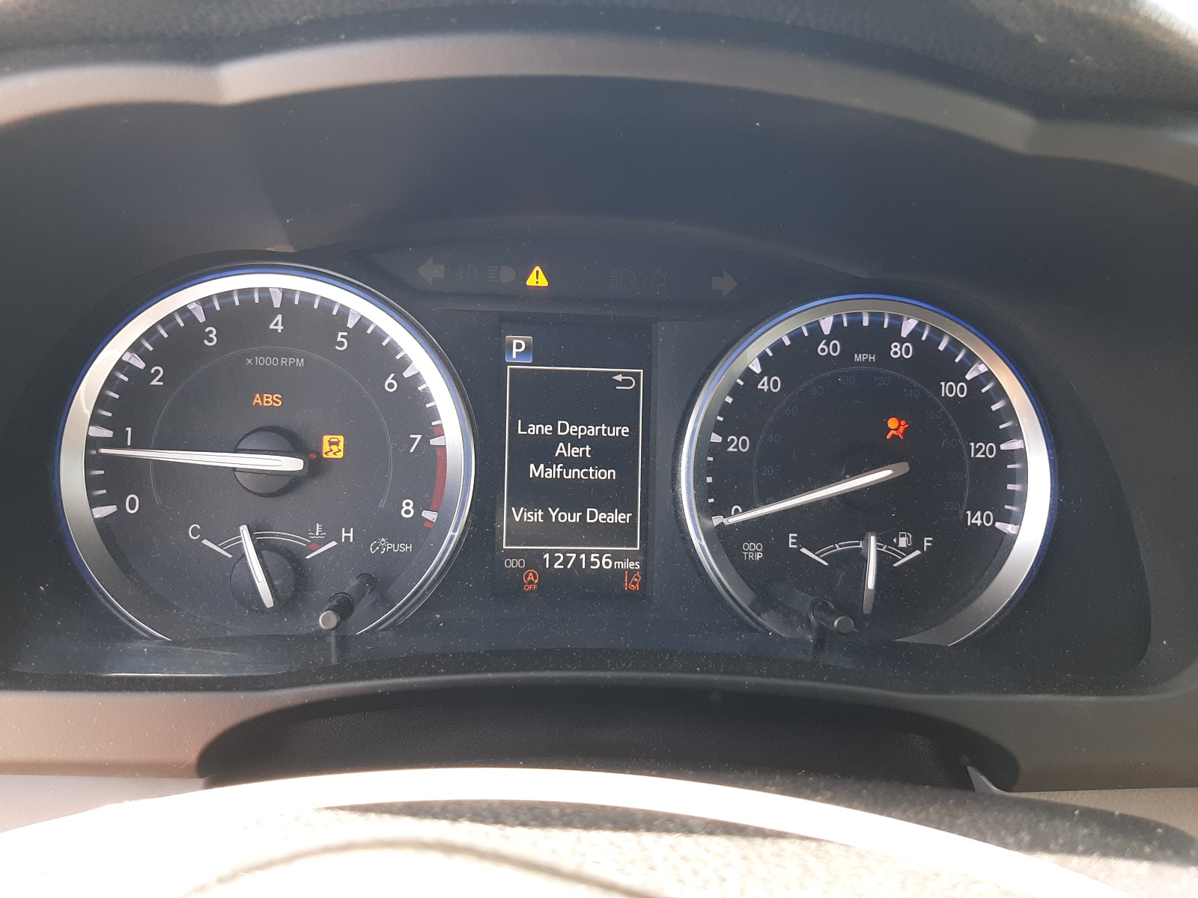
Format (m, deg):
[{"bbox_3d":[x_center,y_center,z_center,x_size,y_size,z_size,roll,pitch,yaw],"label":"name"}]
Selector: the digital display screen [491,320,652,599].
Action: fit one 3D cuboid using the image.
[{"bbox_3d":[-0.009,0.004,0.318,0.054,0.096,0.010,1,-1,-6],"label":"digital display screen"}]

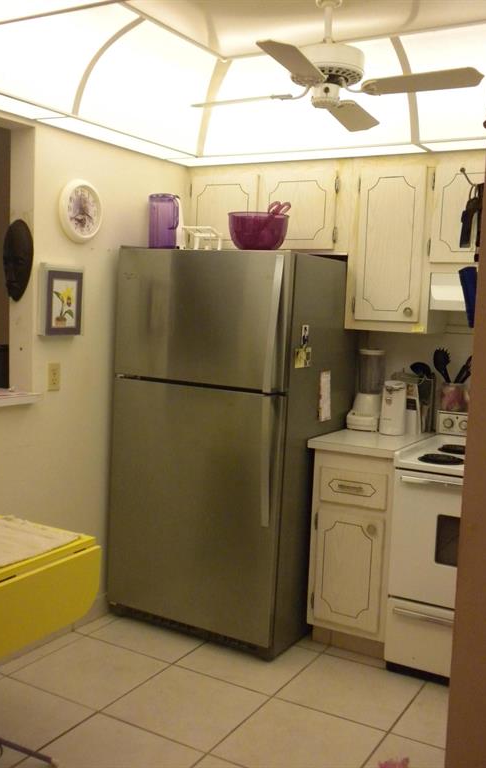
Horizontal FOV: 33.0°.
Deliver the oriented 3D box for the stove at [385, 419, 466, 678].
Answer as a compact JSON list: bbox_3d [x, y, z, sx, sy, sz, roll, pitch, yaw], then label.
[{"bbox_3d":[1.060,0.687,3.389,0.730,1.020,0.670,6,8,30],"label":"stove"}]

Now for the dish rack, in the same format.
[{"bbox_3d":[-0.179,-0.637,3.629,0.180,0.107,0.120,6,8,30],"label":"dish rack"}]

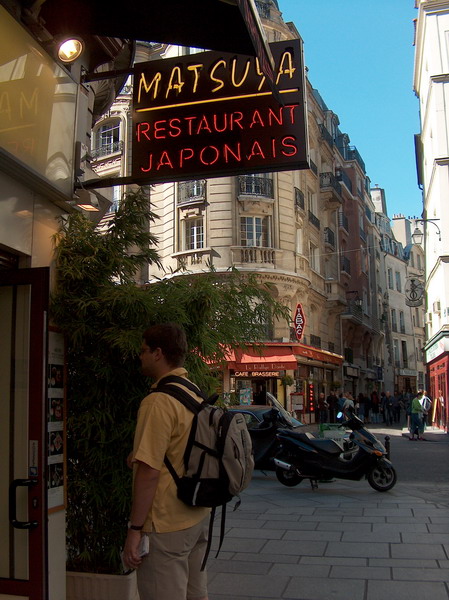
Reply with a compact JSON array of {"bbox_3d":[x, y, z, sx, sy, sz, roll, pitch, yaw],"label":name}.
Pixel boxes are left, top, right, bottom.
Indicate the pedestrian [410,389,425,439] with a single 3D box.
[{"bbox_3d":[6.419,3.848,21.346,0.450,1.630,0.500,-2,-9,8],"label":"pedestrian"}]

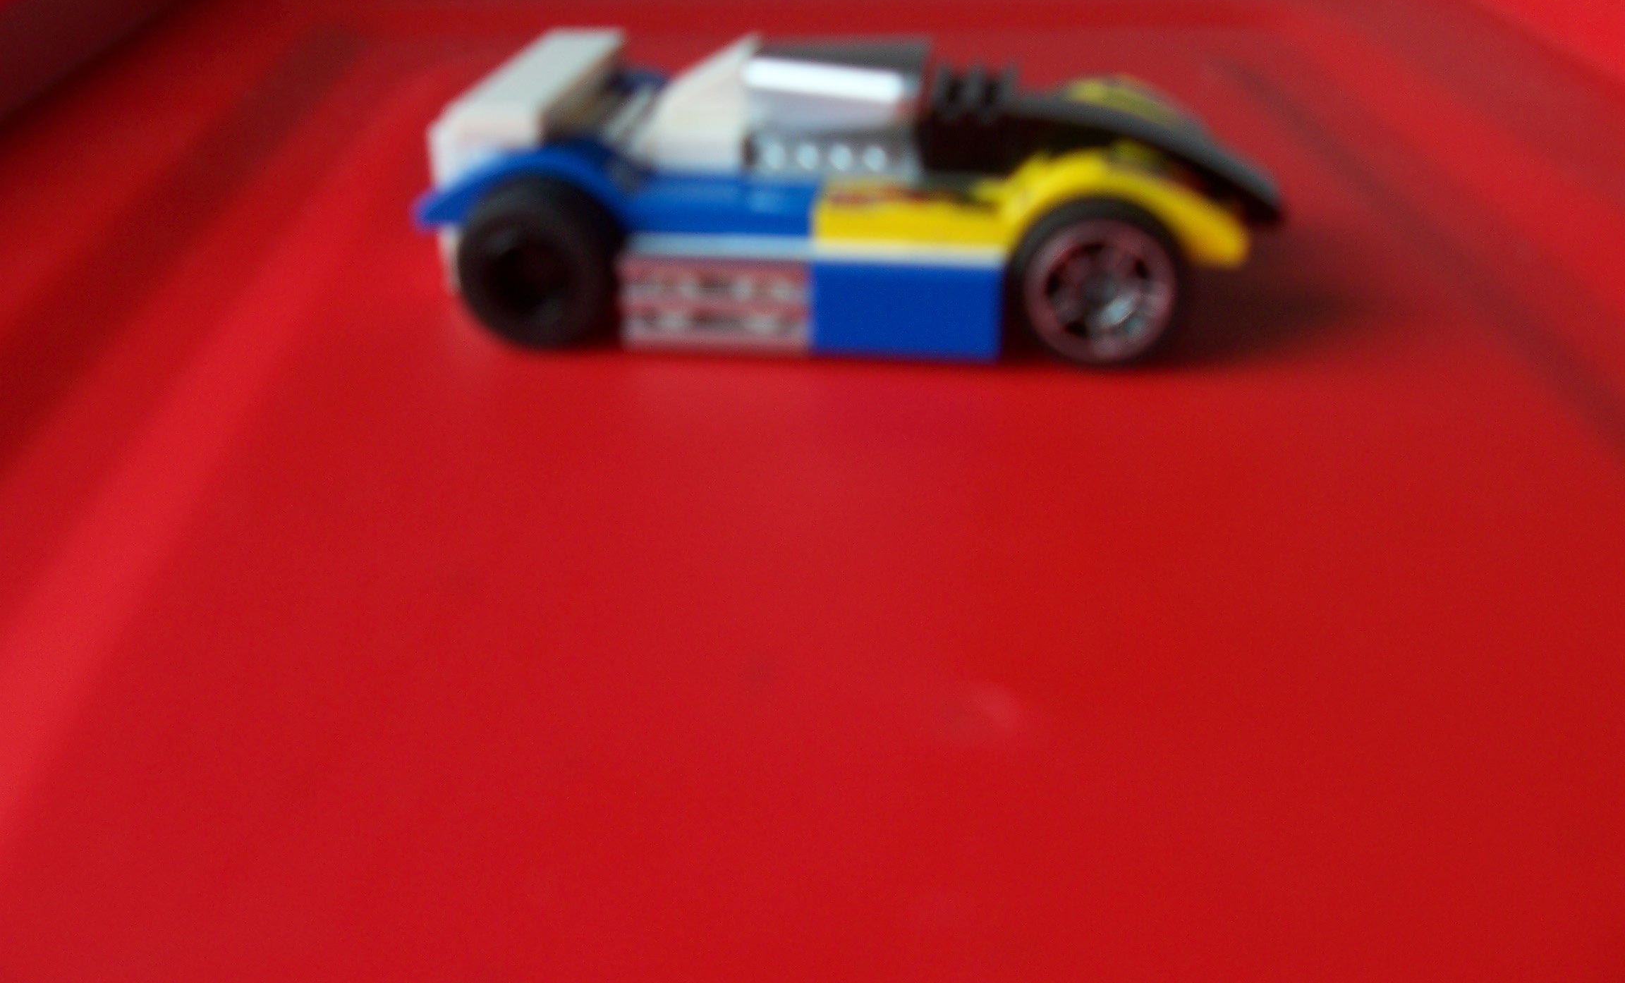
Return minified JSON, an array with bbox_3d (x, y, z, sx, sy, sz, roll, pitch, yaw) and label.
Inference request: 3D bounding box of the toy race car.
[{"bbox_3d":[0.004,-0.028,0.149,0.072,0.023,0.033,2,27,6],"label":"toy race car"}]

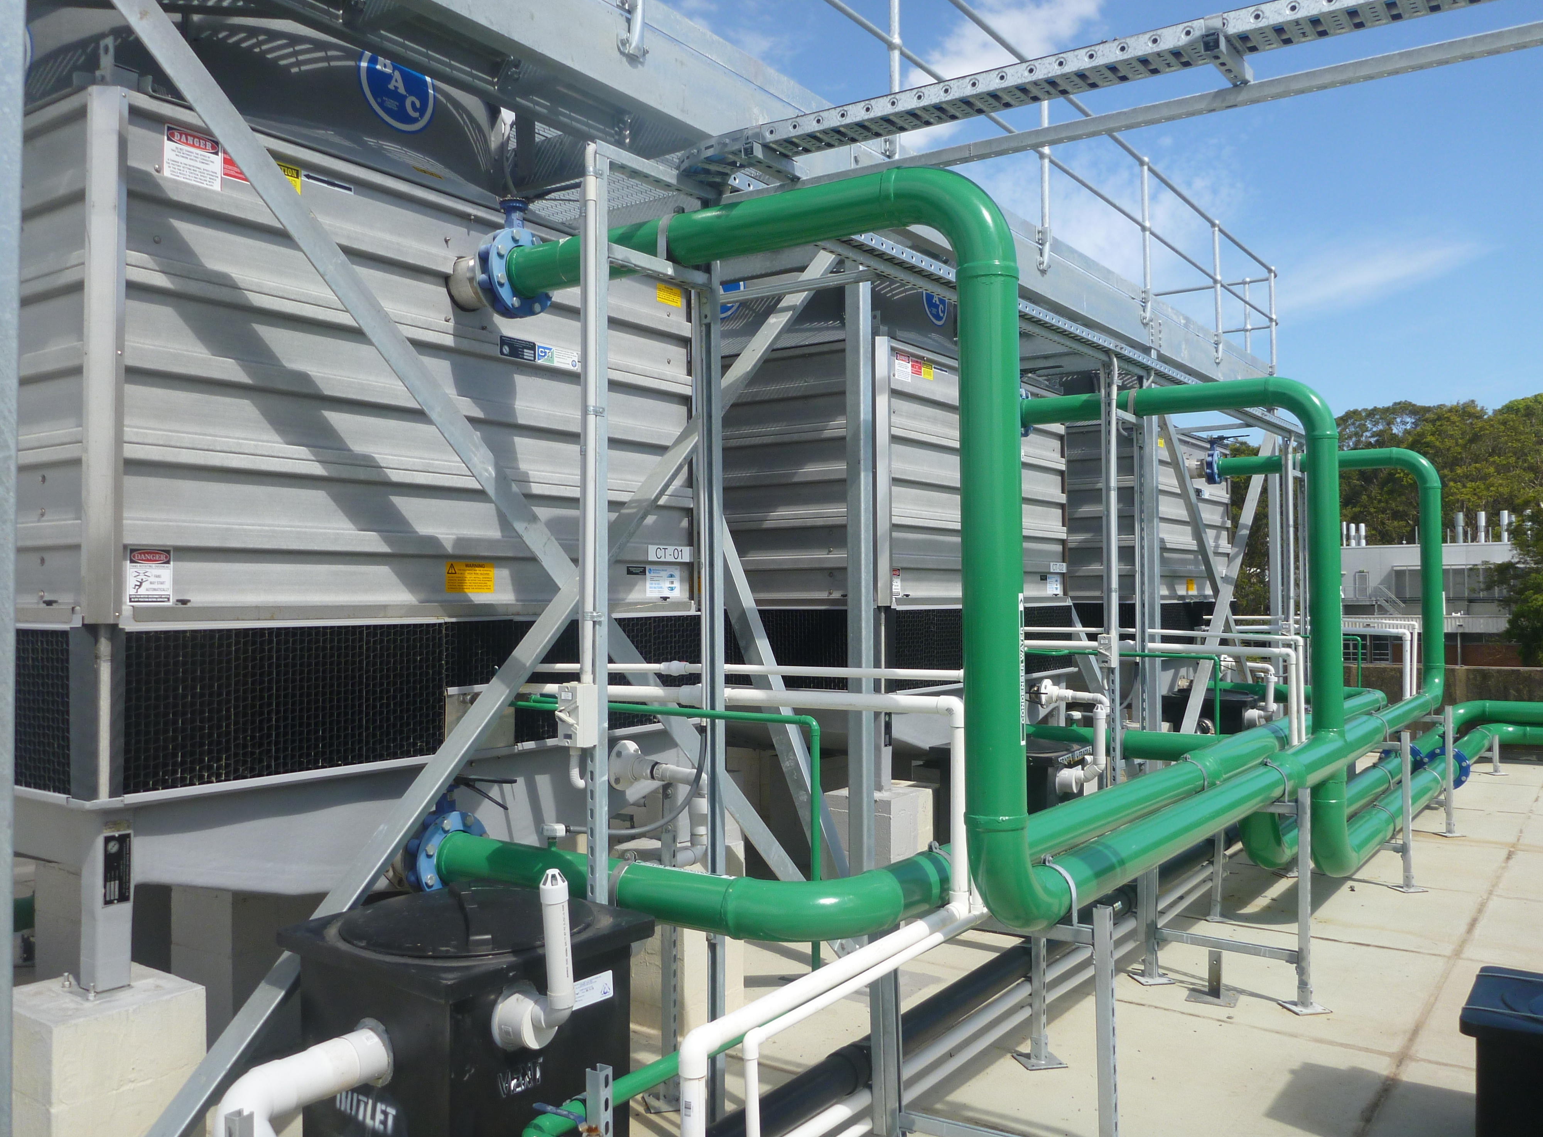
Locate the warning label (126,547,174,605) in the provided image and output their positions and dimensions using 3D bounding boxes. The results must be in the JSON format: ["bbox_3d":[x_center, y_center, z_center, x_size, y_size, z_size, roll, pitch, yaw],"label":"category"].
[{"bbox_3d":[-1.683,0.023,3.387,0.005,0.154,0.122,-1,-1,35],"label":"warning label"}]

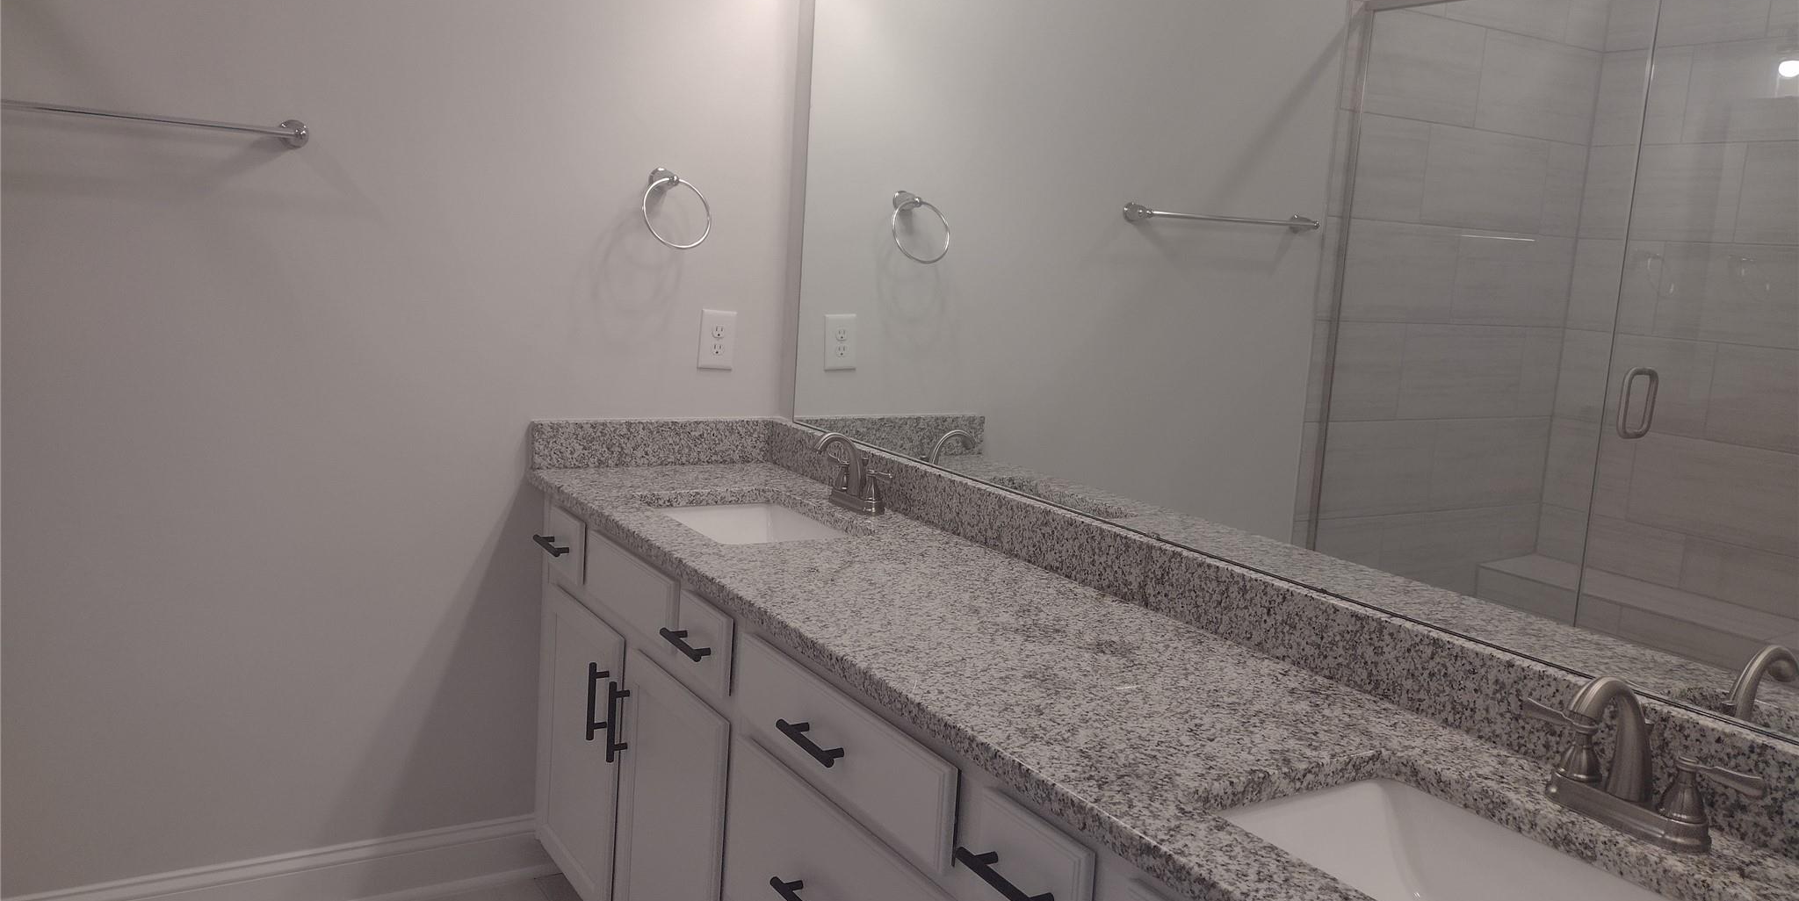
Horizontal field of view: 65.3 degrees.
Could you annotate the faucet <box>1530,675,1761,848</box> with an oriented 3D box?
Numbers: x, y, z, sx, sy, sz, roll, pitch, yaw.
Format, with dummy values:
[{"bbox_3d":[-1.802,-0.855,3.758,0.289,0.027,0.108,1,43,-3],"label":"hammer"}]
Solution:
[{"bbox_3d":[0.680,0.286,1.345,0.150,0.152,0.246,-1,10,-31],"label":"faucet"}]

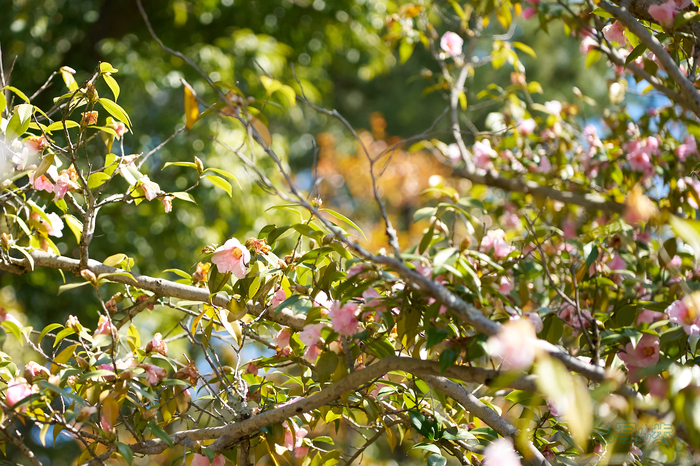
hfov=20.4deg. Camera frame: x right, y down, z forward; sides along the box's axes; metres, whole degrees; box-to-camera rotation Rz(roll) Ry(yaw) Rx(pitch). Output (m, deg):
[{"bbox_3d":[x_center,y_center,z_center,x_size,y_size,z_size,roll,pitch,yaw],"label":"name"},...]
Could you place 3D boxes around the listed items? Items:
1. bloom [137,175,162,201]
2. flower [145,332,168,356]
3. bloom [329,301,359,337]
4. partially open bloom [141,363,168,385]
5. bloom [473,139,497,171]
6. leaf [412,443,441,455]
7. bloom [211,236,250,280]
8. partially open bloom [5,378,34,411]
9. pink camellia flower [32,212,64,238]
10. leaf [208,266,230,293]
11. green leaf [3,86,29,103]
[{"bbox_3d":[-0.361,-0.082,3.500,0.042,0.046,0.042,4,-8,-33],"label":"bloom"},{"bbox_3d":[-0.314,0.181,3.150,0.038,0.039,0.036,-1,3,6],"label":"flower"},{"bbox_3d":[-0.011,0.142,3.220,0.050,0.056,0.042,-3,8,24],"label":"bloom"},{"bbox_3d":[-0.292,0.210,2.900,0.042,0.034,0.036,5,15,-33],"label":"partially open bloom"},{"bbox_3d":[0.291,-0.168,4.200,0.053,0.063,0.046,-2,-7,19],"label":"bloom"},{"bbox_3d":[0.122,0.349,3.150,0.050,0.013,0.022,-12,30,-18],"label":"leaf"},{"bbox_3d":[-0.178,0.037,2.900,0.060,0.060,0.046,4,5,-27],"label":"bloom"},{"bbox_3d":[-0.502,0.245,2.950,0.046,0.050,0.043,1,-7,-6],"label":"partially open bloom"},{"bbox_3d":[-0.442,-0.011,2.850,0.048,0.042,0.042,5,-3,-37],"label":"pink camellia flower"},{"bbox_3d":[-0.235,0.082,3.500,0.038,0.053,0.015,1,-7,-9],"label":"leaf"},{"bbox_3d":[-0.541,-0.225,3.150,0.049,0.012,0.019,28,24,15],"label":"green leaf"}]

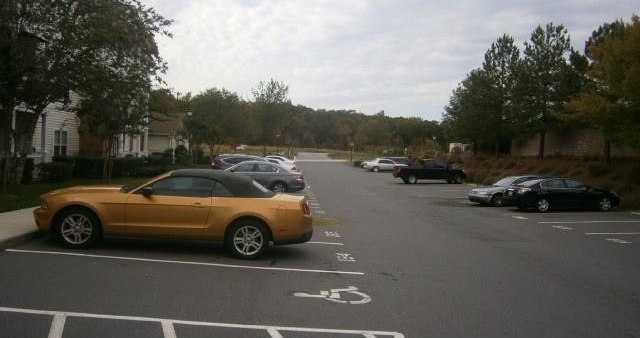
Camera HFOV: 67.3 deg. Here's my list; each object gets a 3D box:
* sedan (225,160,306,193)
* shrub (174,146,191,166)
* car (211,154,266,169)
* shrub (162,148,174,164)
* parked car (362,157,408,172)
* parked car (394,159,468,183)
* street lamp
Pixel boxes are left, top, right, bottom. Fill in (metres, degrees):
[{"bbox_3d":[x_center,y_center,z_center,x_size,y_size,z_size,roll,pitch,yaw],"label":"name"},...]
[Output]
[{"bbox_3d":[-3.050,0.355,21.100,4.800,1.470,1.830,3,1,-3],"label":"sedan"},{"bbox_3d":[-12.870,-1.260,45.000,1.500,1.870,1.500,2,1,-3],"label":"shrub"},{"bbox_3d":[-4.067,-0.013,27.750,4.500,1.640,1.820,4,1,-3],"label":"car"},{"bbox_3d":[-11.346,-1.011,36.000,0.900,1.200,0.900,2,1,-3],"label":"shrub"},{"bbox_3d":[7.000,-0.400,50.500,4.700,1.440,1.800,1,2,-5],"label":"parked car"},{"bbox_3d":[8.650,0.210,37.700,5.400,1.860,1.900,1,2,-5],"label":"parked car"},{"bbox_3d":[-8.959,-2.142,33.000,0.400,3.600,0.400,2,1,-3],"label":"street lamp"}]

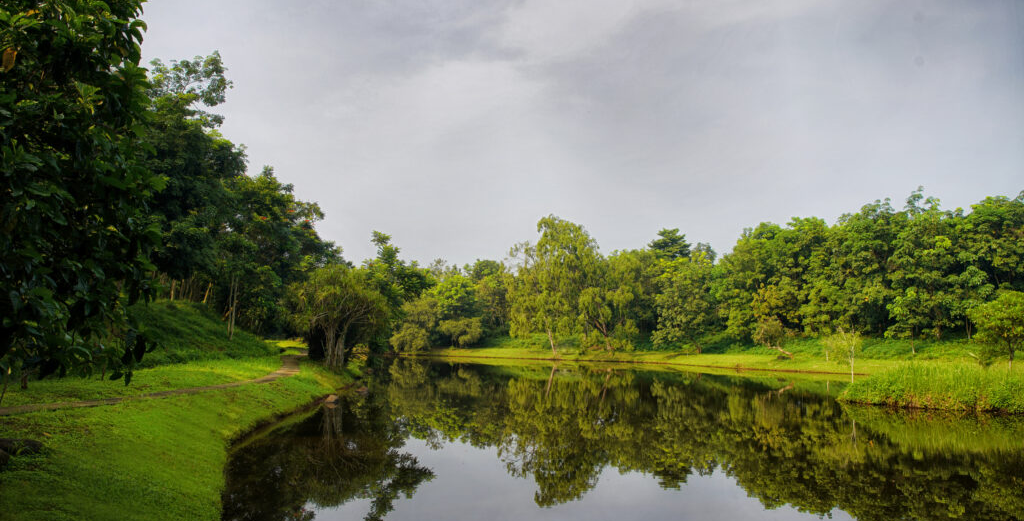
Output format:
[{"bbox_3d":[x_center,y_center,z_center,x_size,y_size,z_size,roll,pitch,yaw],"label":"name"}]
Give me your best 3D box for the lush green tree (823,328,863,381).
[{"bbox_3d":[13.070,3.760,27.000,1.470,2.210,1.500,-2,-6,26],"label":"lush green tree"}]

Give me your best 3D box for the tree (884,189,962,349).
[{"bbox_3d":[23.450,0.460,39.000,3.940,9.030,4.600,-3,-6,31],"label":"tree"}]

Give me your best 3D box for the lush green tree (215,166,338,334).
[{"bbox_3d":[-12.070,-0.410,35.000,6.060,8.920,6.000,2,-6,-19],"label":"lush green tree"}]

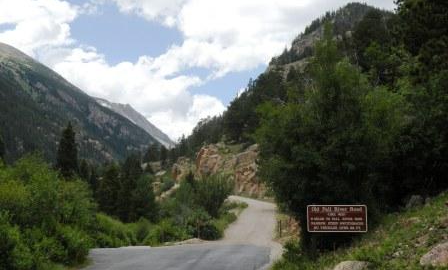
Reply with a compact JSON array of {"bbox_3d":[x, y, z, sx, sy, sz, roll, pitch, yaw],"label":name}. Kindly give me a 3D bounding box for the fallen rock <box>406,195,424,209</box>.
[{"bbox_3d":[6.341,2.245,24.000,0.620,0.470,0.550,0,-6,0],"label":"fallen rock"}]

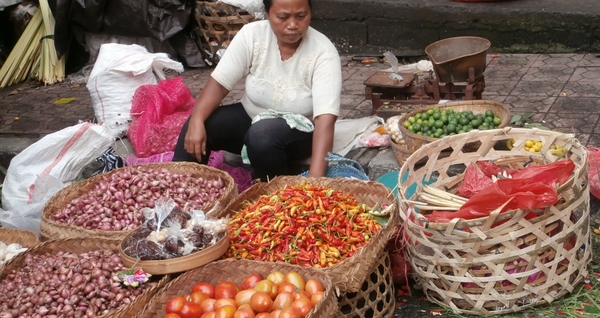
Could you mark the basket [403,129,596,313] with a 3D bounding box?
[{"bbox_3d":[0.590,0.173,2.955,0.570,0.330,0.570,-8,23,11],"label":"basket"}]

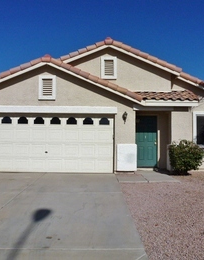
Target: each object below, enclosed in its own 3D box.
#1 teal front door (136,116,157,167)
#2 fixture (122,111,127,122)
[{"bbox_3d":[1.753,0.476,9.520,0.920,2.040,0.080,0,-3,0],"label":"teal front door"},{"bbox_3d":[0.823,-0.427,8.550,0.190,0.440,0.220,0,-3,0],"label":"fixture"}]

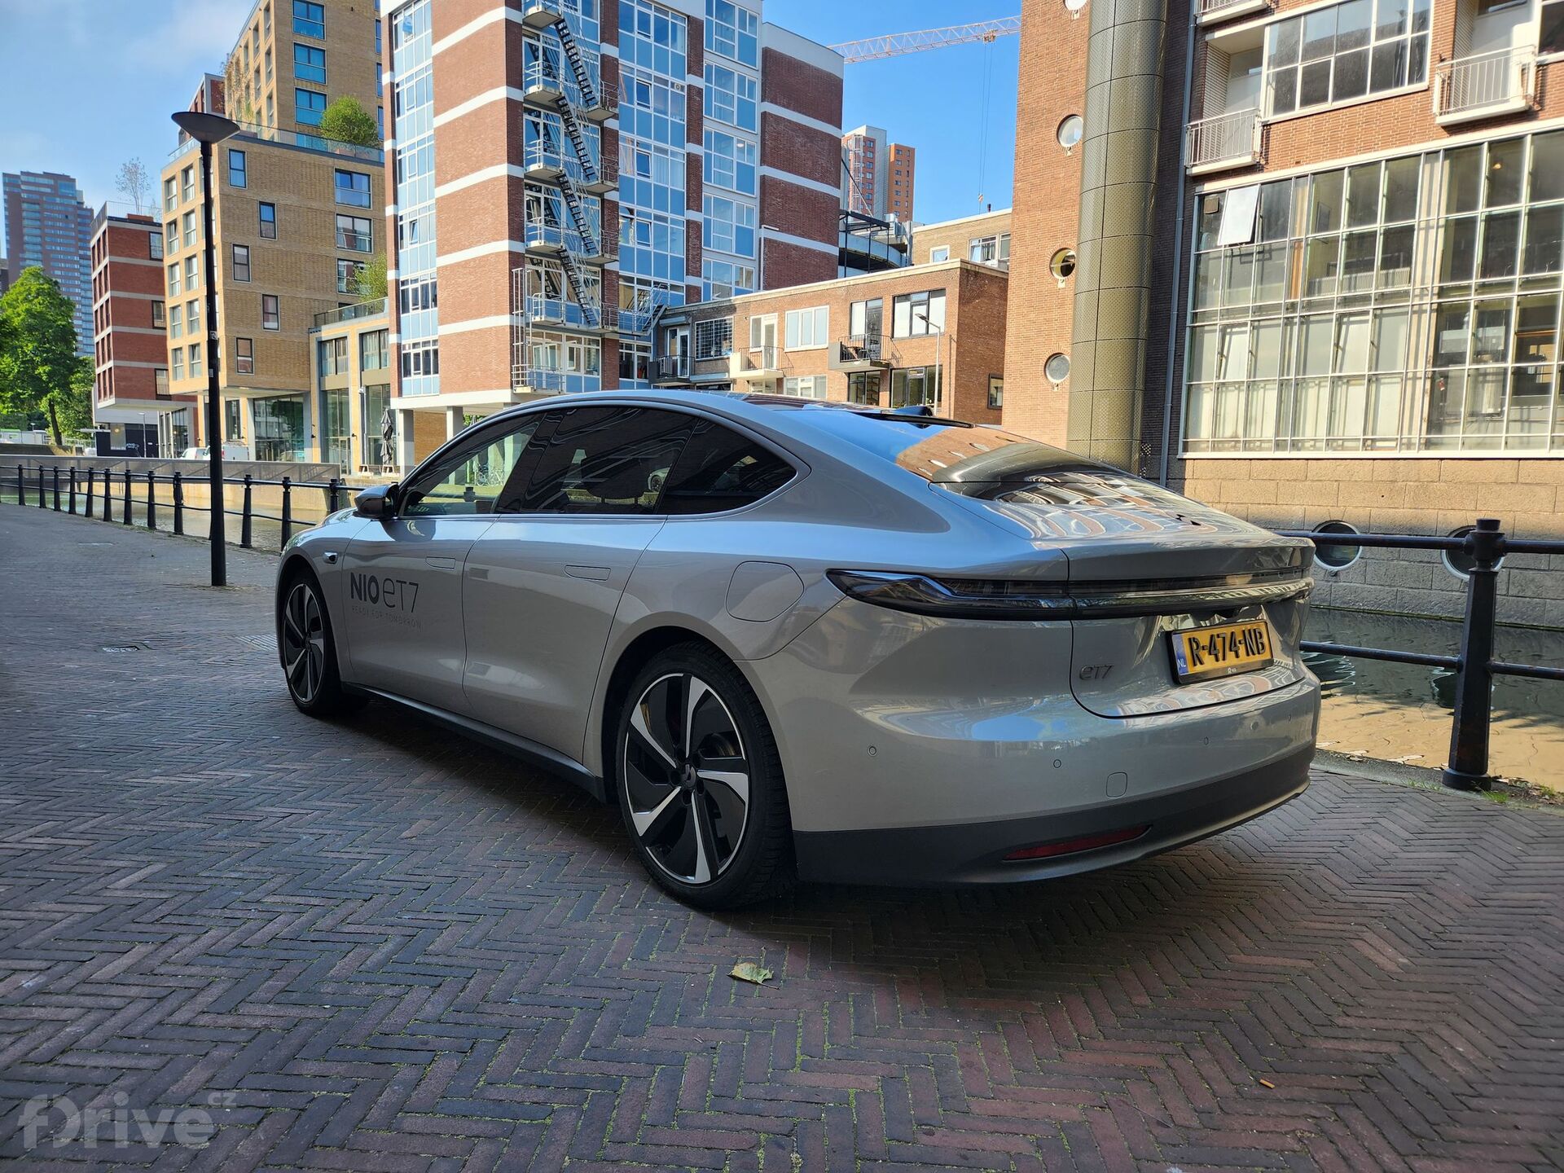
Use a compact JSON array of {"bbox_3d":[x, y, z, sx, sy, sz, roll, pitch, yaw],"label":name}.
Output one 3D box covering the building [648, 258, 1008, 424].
[{"bbox_3d":[3.254,-9.014,49.393,9.000,8.970,18.710,-5,9,-45],"label":"building"}]

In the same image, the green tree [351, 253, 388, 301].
[{"bbox_3d":[-25.677,-19.326,65.877,3.100,3.700,3.000,1,6,0],"label":"green tree"}]

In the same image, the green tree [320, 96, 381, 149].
[{"bbox_3d":[-30.238,-32.327,72.545,3.700,3.800,3.600,1,6,0],"label":"green tree"}]

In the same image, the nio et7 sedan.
[{"bbox_3d":[-0.564,-0.025,4.499,2.000,1.510,5.100,-4,8,-43],"label":"nio et7 sedan"}]

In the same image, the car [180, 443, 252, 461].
[{"bbox_3d":[-40.510,-9.270,75.533,4.600,1.850,1.850,7,8,43],"label":"car"}]

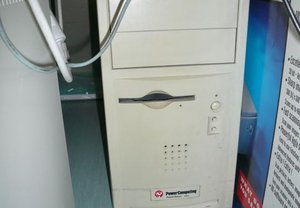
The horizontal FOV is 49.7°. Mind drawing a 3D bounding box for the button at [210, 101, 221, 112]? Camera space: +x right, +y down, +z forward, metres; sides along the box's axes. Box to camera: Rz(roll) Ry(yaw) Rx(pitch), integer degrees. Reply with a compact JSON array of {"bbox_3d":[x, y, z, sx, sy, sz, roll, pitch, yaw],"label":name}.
[{"bbox_3d":[0.084,0.003,0.416,0.013,0.014,0.004,-3,20,-5],"label":"button"}]

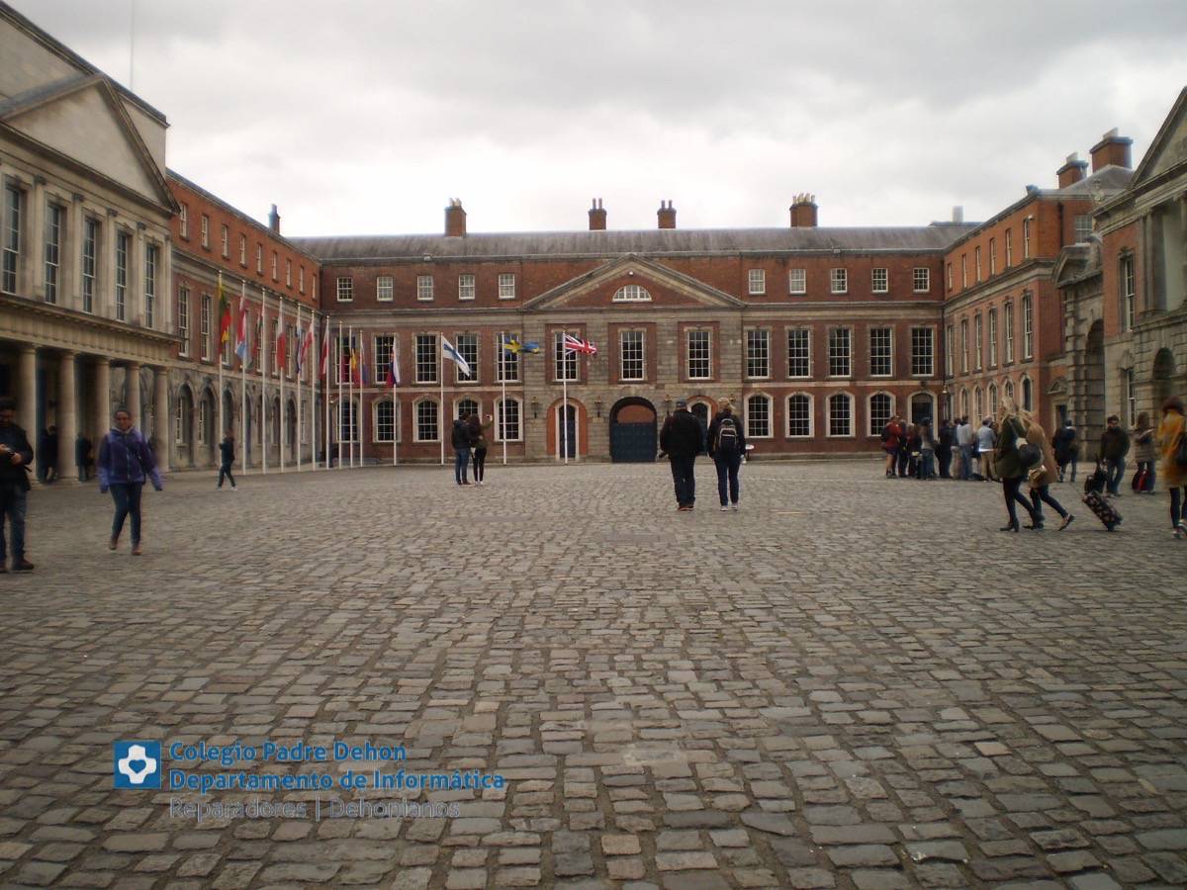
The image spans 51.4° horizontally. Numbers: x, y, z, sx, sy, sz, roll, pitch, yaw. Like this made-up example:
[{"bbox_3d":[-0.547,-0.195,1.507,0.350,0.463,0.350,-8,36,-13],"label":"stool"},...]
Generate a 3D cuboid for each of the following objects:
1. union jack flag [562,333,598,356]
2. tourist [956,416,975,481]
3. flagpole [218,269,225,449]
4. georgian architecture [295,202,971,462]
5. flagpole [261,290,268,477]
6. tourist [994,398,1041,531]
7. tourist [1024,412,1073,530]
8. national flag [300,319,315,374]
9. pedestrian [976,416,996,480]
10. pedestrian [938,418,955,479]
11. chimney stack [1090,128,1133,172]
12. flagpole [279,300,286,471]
[{"bbox_3d":[-0.781,-6.070,75.000,2.100,1.350,0.500,-1,0,2],"label":"union jack flag"},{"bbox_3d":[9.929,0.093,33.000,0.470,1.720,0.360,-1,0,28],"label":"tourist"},{"bbox_3d":[-14.349,-2.727,47.600,0.130,8.000,0.130,-1,0,2],"label":"flagpole"},{"bbox_3d":[2.712,-7.559,84.969,42.500,17.400,12.500,-1,0,2],"label":"georgian architecture"},{"bbox_3d":[-14.147,-2.744,53.100,0.120,8.000,0.120,-1,0,2],"label":"flagpole"},{"bbox_3d":[5.369,0.256,15.600,0.600,1.680,0.500,-1,0,2],"label":"tourist"},{"bbox_3d":[6.062,0.337,16.500,0.700,1.620,0.520,-1,0,5],"label":"tourist"},{"bbox_3d":[-14.475,-4.975,62.400,0.750,2.550,0.400,-1,0,2],"label":"national flag"},{"bbox_3d":[10.561,0.106,33.200,0.540,1.760,0.400,-1,0,24],"label":"pedestrian"},{"bbox_3d":[10.269,0.124,35.900,0.520,1.710,0.380,-1,0,20],"label":"pedestrian"},{"bbox_3d":[28.046,-15.962,66.941,1.250,2.300,2.600,-1,0,2],"label":"chimney stack"},{"bbox_3d":[-14.318,-2.758,56.800,0.120,8.100,0.120,-1,0,2],"label":"flagpole"}]

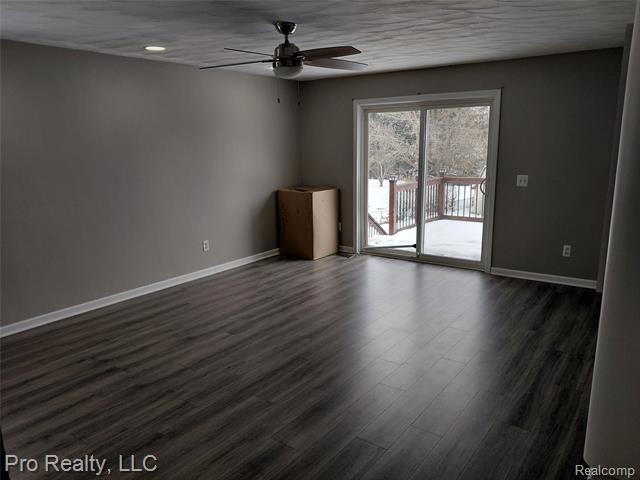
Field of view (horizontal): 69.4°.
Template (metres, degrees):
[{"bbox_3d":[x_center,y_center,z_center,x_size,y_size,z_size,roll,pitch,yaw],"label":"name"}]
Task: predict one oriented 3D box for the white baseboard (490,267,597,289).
[{"bbox_3d":[2.482,0.427,5.202,1.084,0.085,0.016,8,15,36],"label":"white baseboard"}]

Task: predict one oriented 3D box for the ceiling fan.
[{"bbox_3d":[-0.263,-1.357,3.313,1.277,0.386,1.247,8,15,36],"label":"ceiling fan"}]

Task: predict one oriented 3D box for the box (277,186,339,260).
[{"bbox_3d":[-0.154,-0.249,6.572,0.589,0.915,0.579,8,15,36],"label":"box"}]

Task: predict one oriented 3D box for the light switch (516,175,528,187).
[{"bbox_3d":[2.252,-0.652,5.135,0.117,0.119,0.014,8,15,36],"label":"light switch"}]

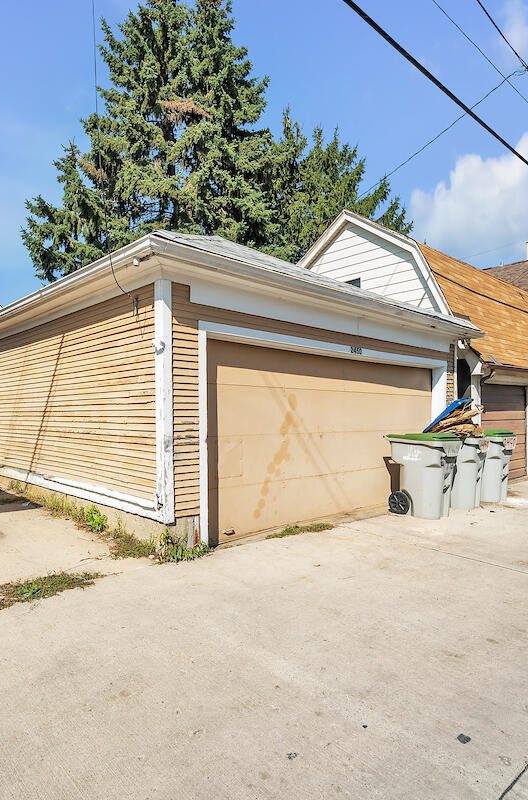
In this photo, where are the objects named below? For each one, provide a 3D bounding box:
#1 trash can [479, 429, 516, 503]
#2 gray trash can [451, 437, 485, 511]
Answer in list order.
[{"bbox_3d":[3.709,1.081,7.852,0.820,1.120,0.680,-2,-3,44],"label":"trash can"},{"bbox_3d":[2.951,1.066,7.284,0.820,1.120,0.680,-2,-3,44],"label":"gray trash can"}]

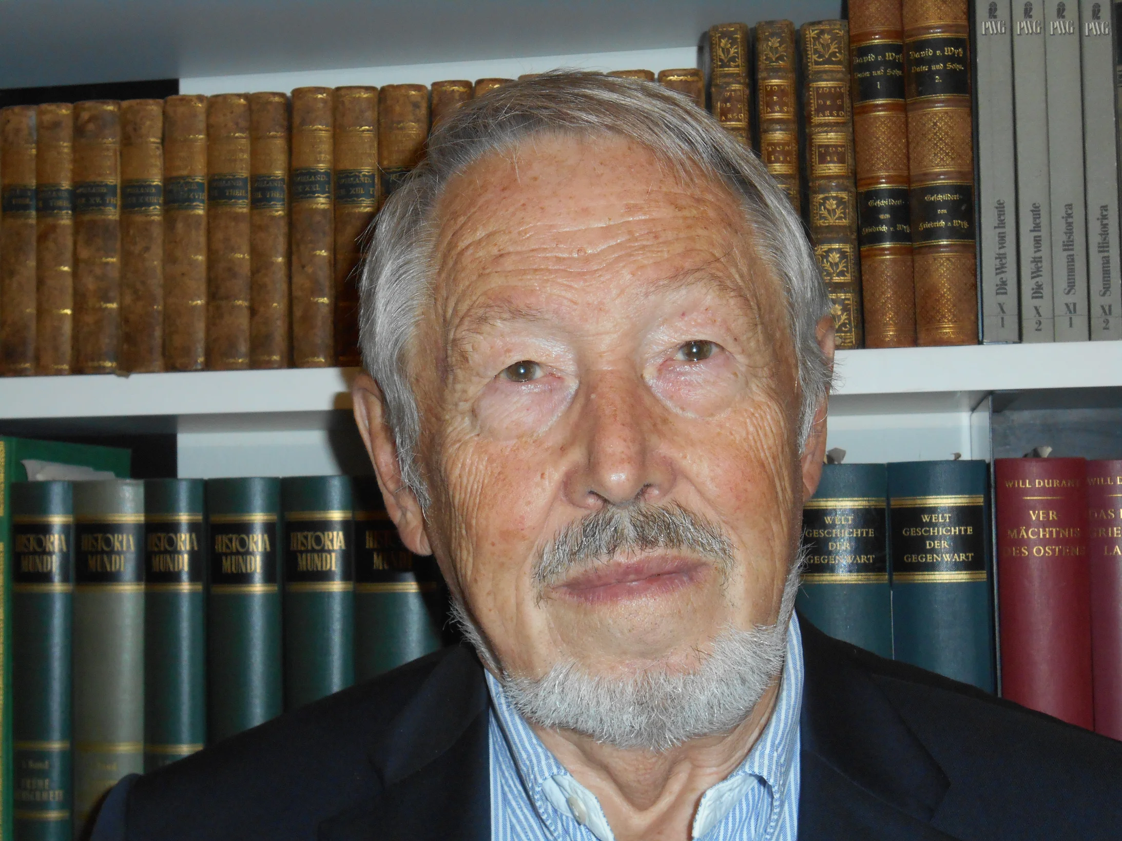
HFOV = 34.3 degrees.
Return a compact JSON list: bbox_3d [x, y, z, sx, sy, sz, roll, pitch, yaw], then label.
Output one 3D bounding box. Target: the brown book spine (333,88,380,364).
[{"bbox_3d":[-0.107,-0.105,1.060,0.026,0.158,0.098,-2,-4,9],"label":"brown book spine"}]

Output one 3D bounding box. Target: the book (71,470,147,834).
[{"bbox_3d":[-0.246,0.145,1.102,0.043,0.213,0.150,-2,-4,9],"label":"book"}]

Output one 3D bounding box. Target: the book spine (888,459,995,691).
[{"bbox_3d":[0.213,0.133,1.030,0.050,0.213,0.150,-2,-4,9],"label":"book spine"}]

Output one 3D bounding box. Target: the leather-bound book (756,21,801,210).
[{"bbox_3d":[0.127,-0.124,1.028,0.021,0.179,0.103,-3,-4,9],"label":"leather-bound book"}]

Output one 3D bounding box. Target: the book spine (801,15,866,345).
[{"bbox_3d":[0.153,-0.124,1.024,0.024,0.177,0.103,-3,-4,9],"label":"book spine"}]

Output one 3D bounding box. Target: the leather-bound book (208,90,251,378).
[{"bbox_3d":[-0.181,-0.103,1.071,0.025,0.157,0.098,-2,-4,9],"label":"leather-bound book"}]

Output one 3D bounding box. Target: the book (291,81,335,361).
[{"bbox_3d":[-0.132,-0.105,1.064,0.025,0.158,0.098,-2,-4,9],"label":"book"}]

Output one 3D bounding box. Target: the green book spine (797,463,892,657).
[{"bbox_3d":[0.163,0.135,1.038,0.049,0.213,0.150,-2,-4,9],"label":"green book spine"}]

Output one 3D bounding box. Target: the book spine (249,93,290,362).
[{"bbox_3d":[-0.156,-0.103,1.067,0.023,0.157,0.098,-2,-4,9],"label":"book spine"}]

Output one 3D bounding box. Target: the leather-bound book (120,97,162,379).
[{"bbox_3d":[-0.232,-0.102,1.080,0.026,0.157,0.098,-2,-4,9],"label":"leather-bound book"}]

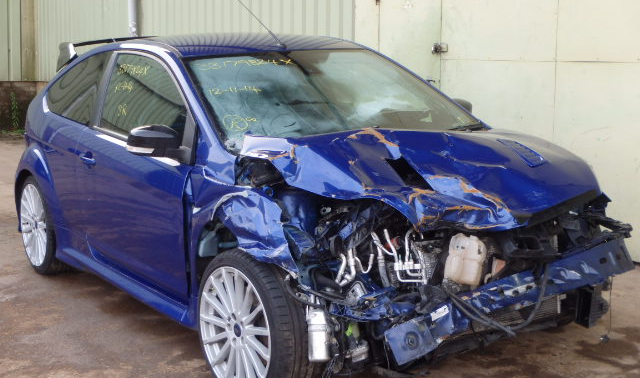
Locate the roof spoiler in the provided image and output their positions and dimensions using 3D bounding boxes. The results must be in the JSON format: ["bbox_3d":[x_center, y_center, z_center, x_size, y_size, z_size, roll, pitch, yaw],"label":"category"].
[{"bbox_3d":[-1.201,-0.936,6.180,1.100,0.210,0.420,-8,12,-33],"label":"roof spoiler"}]

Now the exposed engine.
[{"bbox_3d":[0.539,0.272,3.799,1.420,0.620,0.820,-8,12,-33],"label":"exposed engine"}]

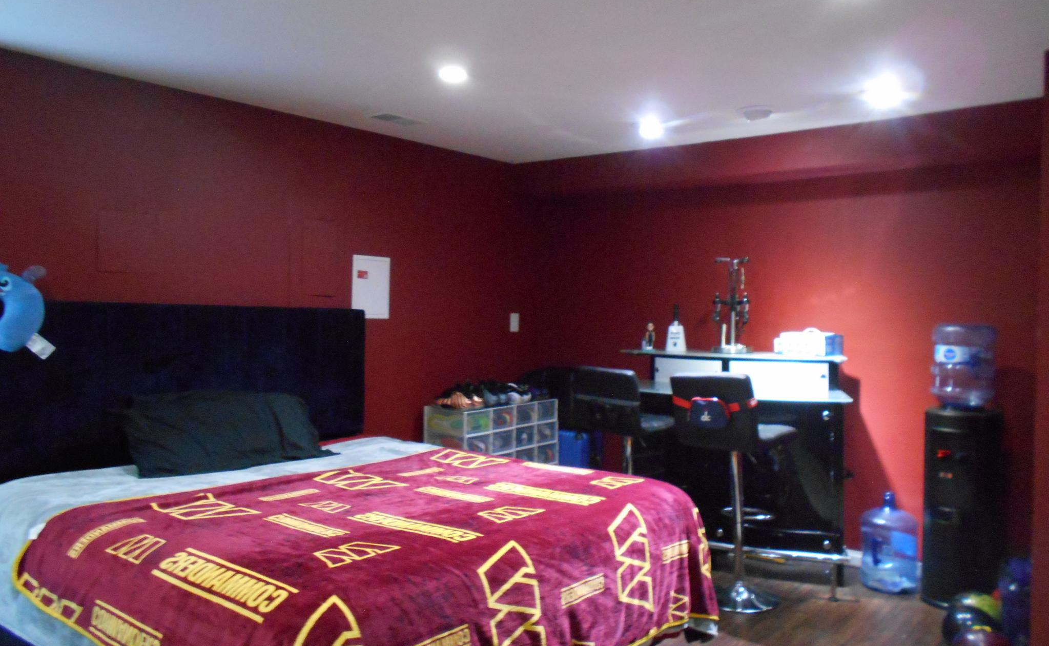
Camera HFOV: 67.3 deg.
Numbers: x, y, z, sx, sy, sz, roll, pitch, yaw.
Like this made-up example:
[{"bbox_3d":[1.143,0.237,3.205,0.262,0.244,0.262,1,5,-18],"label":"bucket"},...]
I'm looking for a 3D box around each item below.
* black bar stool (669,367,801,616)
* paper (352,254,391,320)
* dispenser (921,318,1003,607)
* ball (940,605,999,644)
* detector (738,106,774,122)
[{"bbox_3d":[1.029,0.800,3.846,0.420,1.105,0.440,2,1,44],"label":"black bar stool"},{"bbox_3d":[-0.884,-0.206,4.601,0.025,0.360,0.273,2,1,40],"label":"paper"},{"bbox_3d":[2.147,0.688,3.859,0.320,1.361,0.300,0,1,-42],"label":"dispenser"},{"bbox_3d":[1.824,1.267,3.214,0.216,0.216,0.216,2,1,40],"label":"ball"},{"bbox_3d":[1.190,-1.071,4.047,0.150,0.045,0.150,1,1,17],"label":"detector"}]

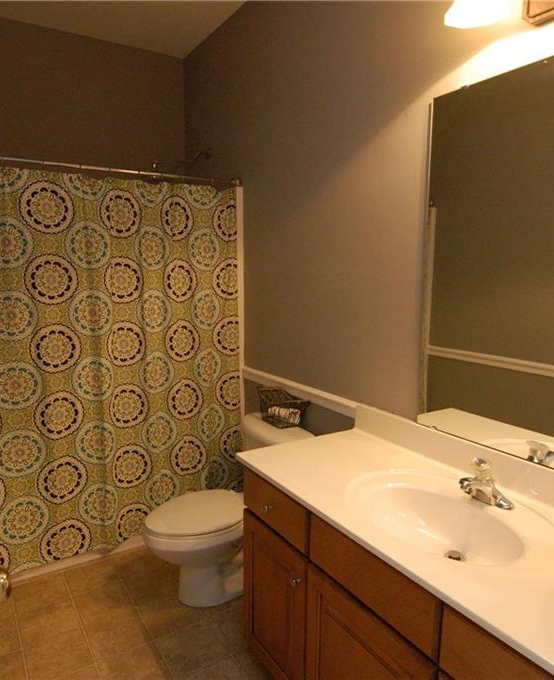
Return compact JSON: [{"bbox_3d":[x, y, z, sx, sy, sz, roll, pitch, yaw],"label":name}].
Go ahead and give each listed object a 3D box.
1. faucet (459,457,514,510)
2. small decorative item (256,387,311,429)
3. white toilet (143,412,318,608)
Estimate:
[{"bbox_3d":[0.570,0.401,1.300,0.165,0.128,0.160,-5,9,-34],"label":"faucet"},{"bbox_3d":[0.004,0.335,2.229,0.170,0.140,0.220,-5,9,-34],"label":"small decorative item"},{"bbox_3d":[-0.225,0.781,2.116,0.745,0.690,0.420,-5,9,-34],"label":"white toilet"}]

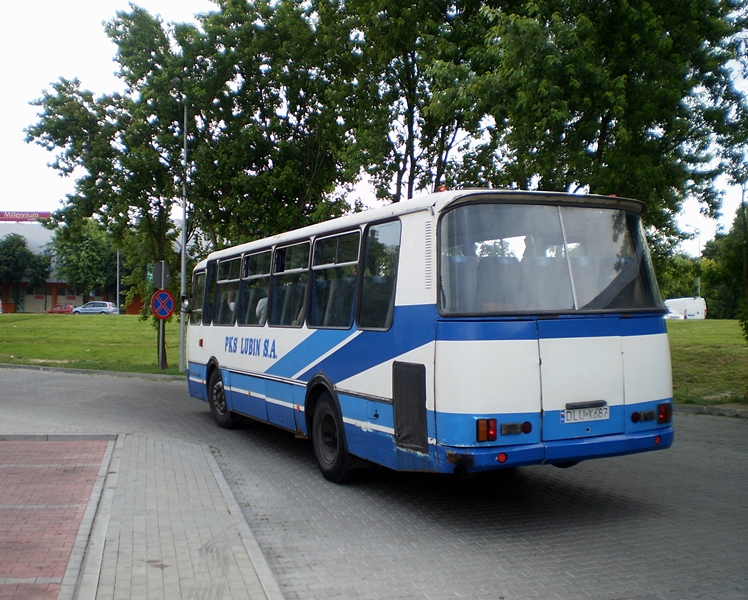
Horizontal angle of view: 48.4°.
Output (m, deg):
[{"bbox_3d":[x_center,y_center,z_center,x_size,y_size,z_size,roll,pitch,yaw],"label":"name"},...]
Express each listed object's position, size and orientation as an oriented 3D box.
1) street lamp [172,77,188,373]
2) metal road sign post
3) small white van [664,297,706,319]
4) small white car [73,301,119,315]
[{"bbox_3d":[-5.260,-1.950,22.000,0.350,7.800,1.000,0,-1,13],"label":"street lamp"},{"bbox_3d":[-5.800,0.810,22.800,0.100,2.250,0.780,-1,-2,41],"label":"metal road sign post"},{"bbox_3d":[27.200,1.000,73.300,1.970,2.400,5.400,0,-1,-5],"label":"small white van"},{"bbox_3d":[-24.400,0.900,73.000,4.050,1.500,1.720,0,-1,6],"label":"small white car"}]

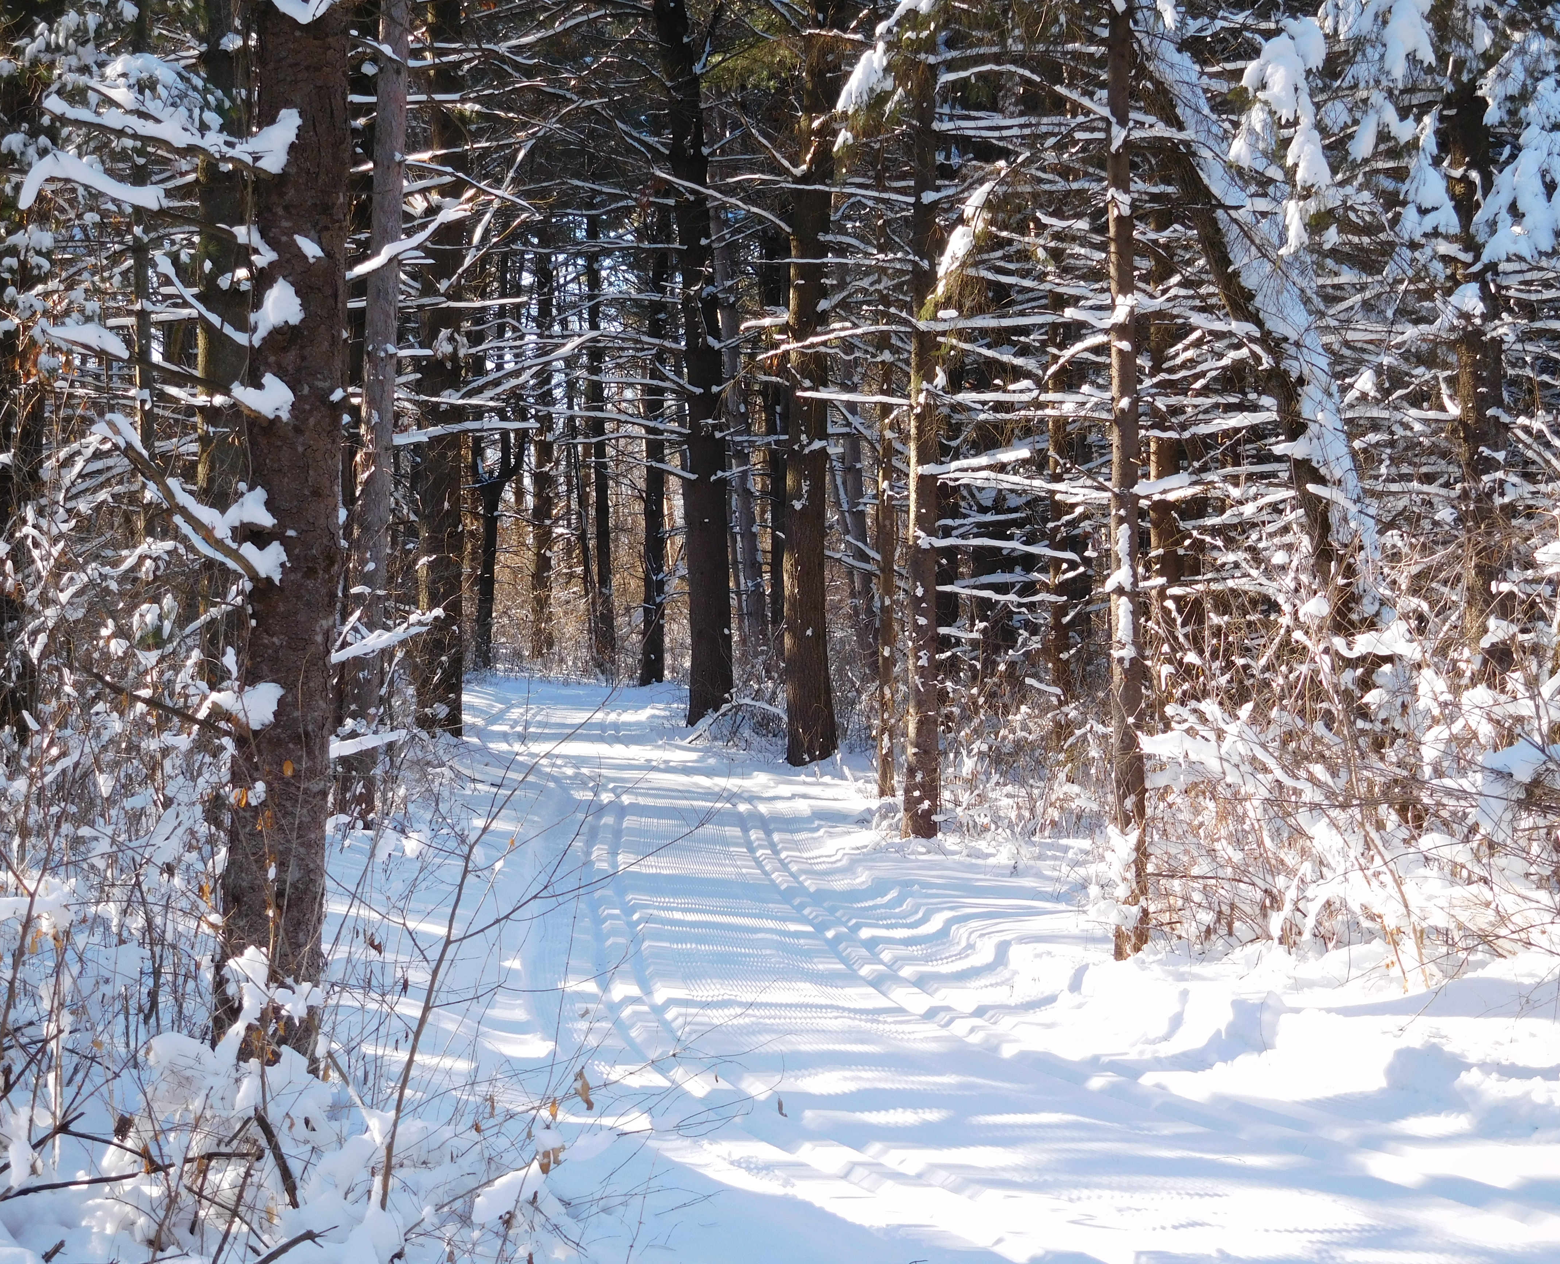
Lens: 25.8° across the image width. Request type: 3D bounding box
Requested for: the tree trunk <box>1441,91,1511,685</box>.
[{"bbox_3d":[4.910,-1.794,24.000,0.370,4.200,0.370,-2,0,0],"label":"tree trunk"}]

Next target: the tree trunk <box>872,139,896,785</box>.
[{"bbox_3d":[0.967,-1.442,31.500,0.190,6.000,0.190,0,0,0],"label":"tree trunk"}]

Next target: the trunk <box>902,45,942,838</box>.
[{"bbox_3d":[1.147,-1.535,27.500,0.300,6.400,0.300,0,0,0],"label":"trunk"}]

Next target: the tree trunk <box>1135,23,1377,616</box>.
[{"bbox_3d":[3.203,-2.056,22.500,0.580,4.150,0.500,-20,0,0],"label":"tree trunk"}]

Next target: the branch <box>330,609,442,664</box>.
[{"bbox_3d":[-1.455,0.017,12.600,0.410,0.200,0.250,0,0,0],"label":"branch"}]

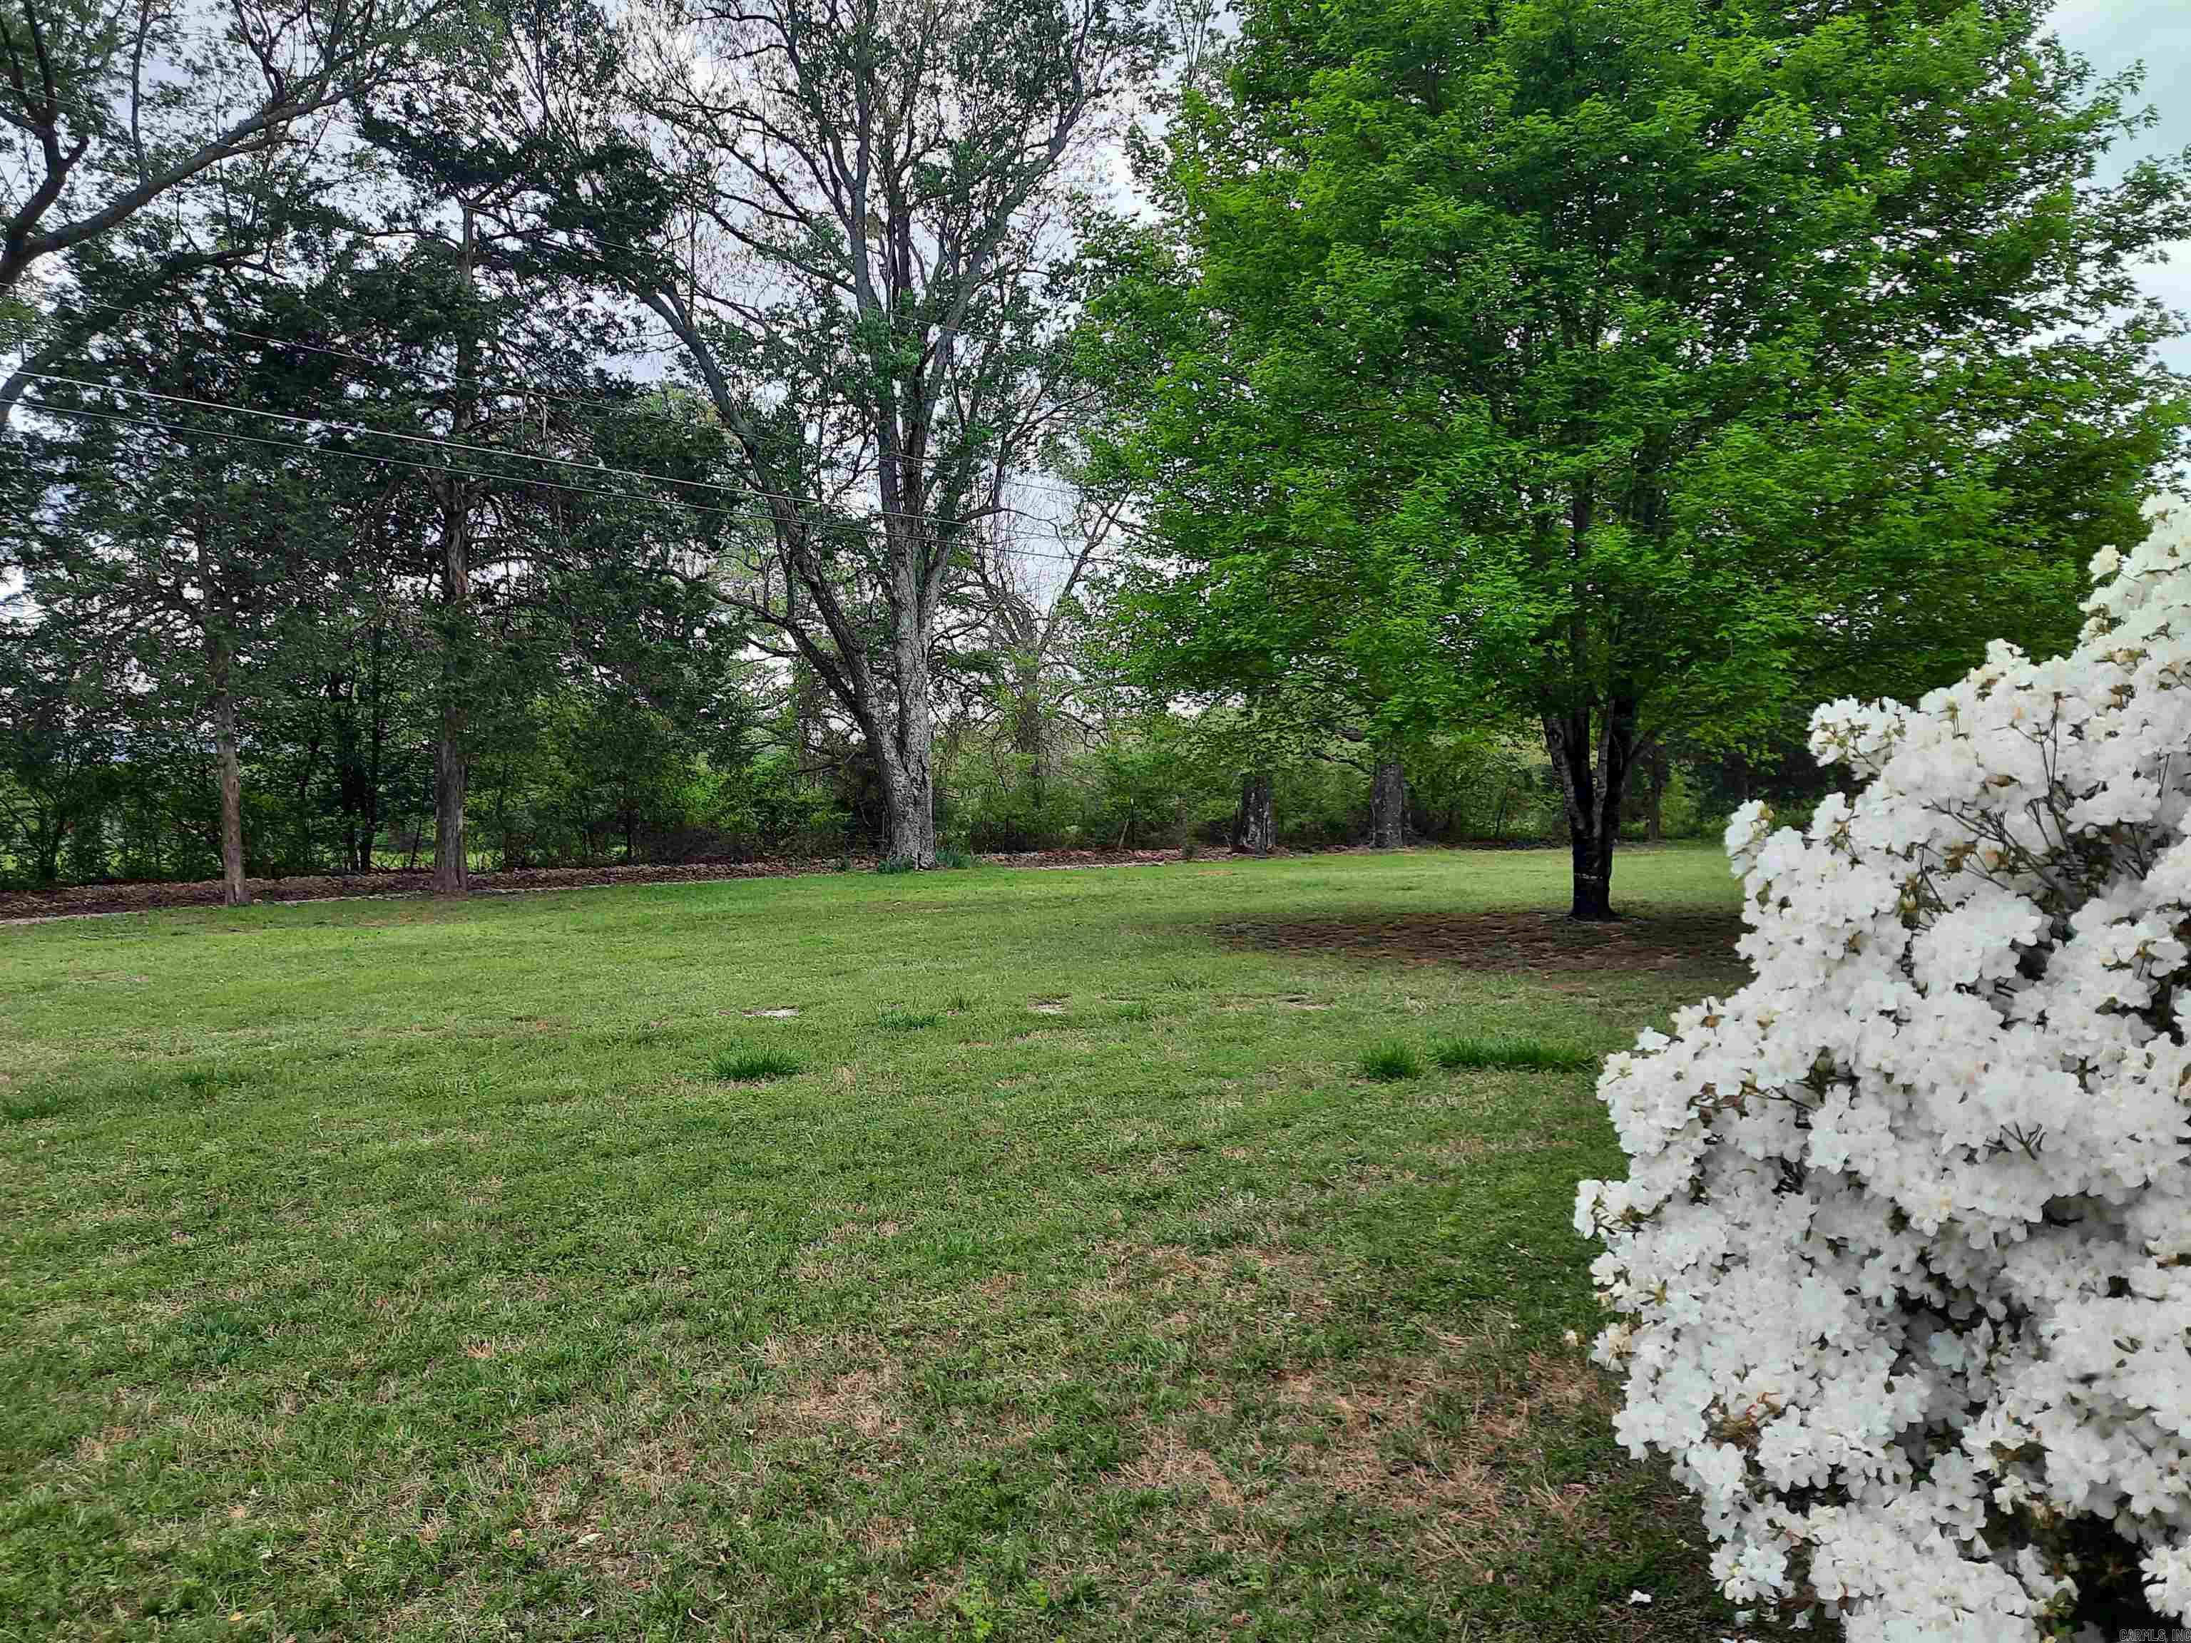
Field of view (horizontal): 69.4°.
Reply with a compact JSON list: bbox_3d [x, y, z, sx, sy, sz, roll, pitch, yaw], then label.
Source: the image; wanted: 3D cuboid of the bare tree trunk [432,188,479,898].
[{"bbox_3d":[-8.755,-3.691,21.984,0.498,9.488,0.498,1,2,-22],"label":"bare tree trunk"}]

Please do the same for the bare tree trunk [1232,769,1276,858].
[{"bbox_3d":[3.400,-0.173,34.301,0.809,1.838,0.809,0,1,6],"label":"bare tree trunk"}]

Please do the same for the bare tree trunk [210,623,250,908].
[{"bbox_3d":[-11.104,-0.679,20.384,0.318,3.576,0.318,-4,2,-28],"label":"bare tree trunk"}]

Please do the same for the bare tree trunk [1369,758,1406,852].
[{"bbox_3d":[6.829,-0.447,37.301,0.821,2.200,0.821,-1,1,10],"label":"bare tree trunk"}]

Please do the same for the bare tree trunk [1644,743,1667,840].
[{"bbox_3d":[14.868,-0.798,42.176,0.523,2.724,0.523,-1,1,19],"label":"bare tree trunk"}]

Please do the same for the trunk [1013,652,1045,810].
[{"bbox_3d":[-1.622,-2.187,38.670,0.541,3.823,0.541,-1,1,-2],"label":"trunk"}]

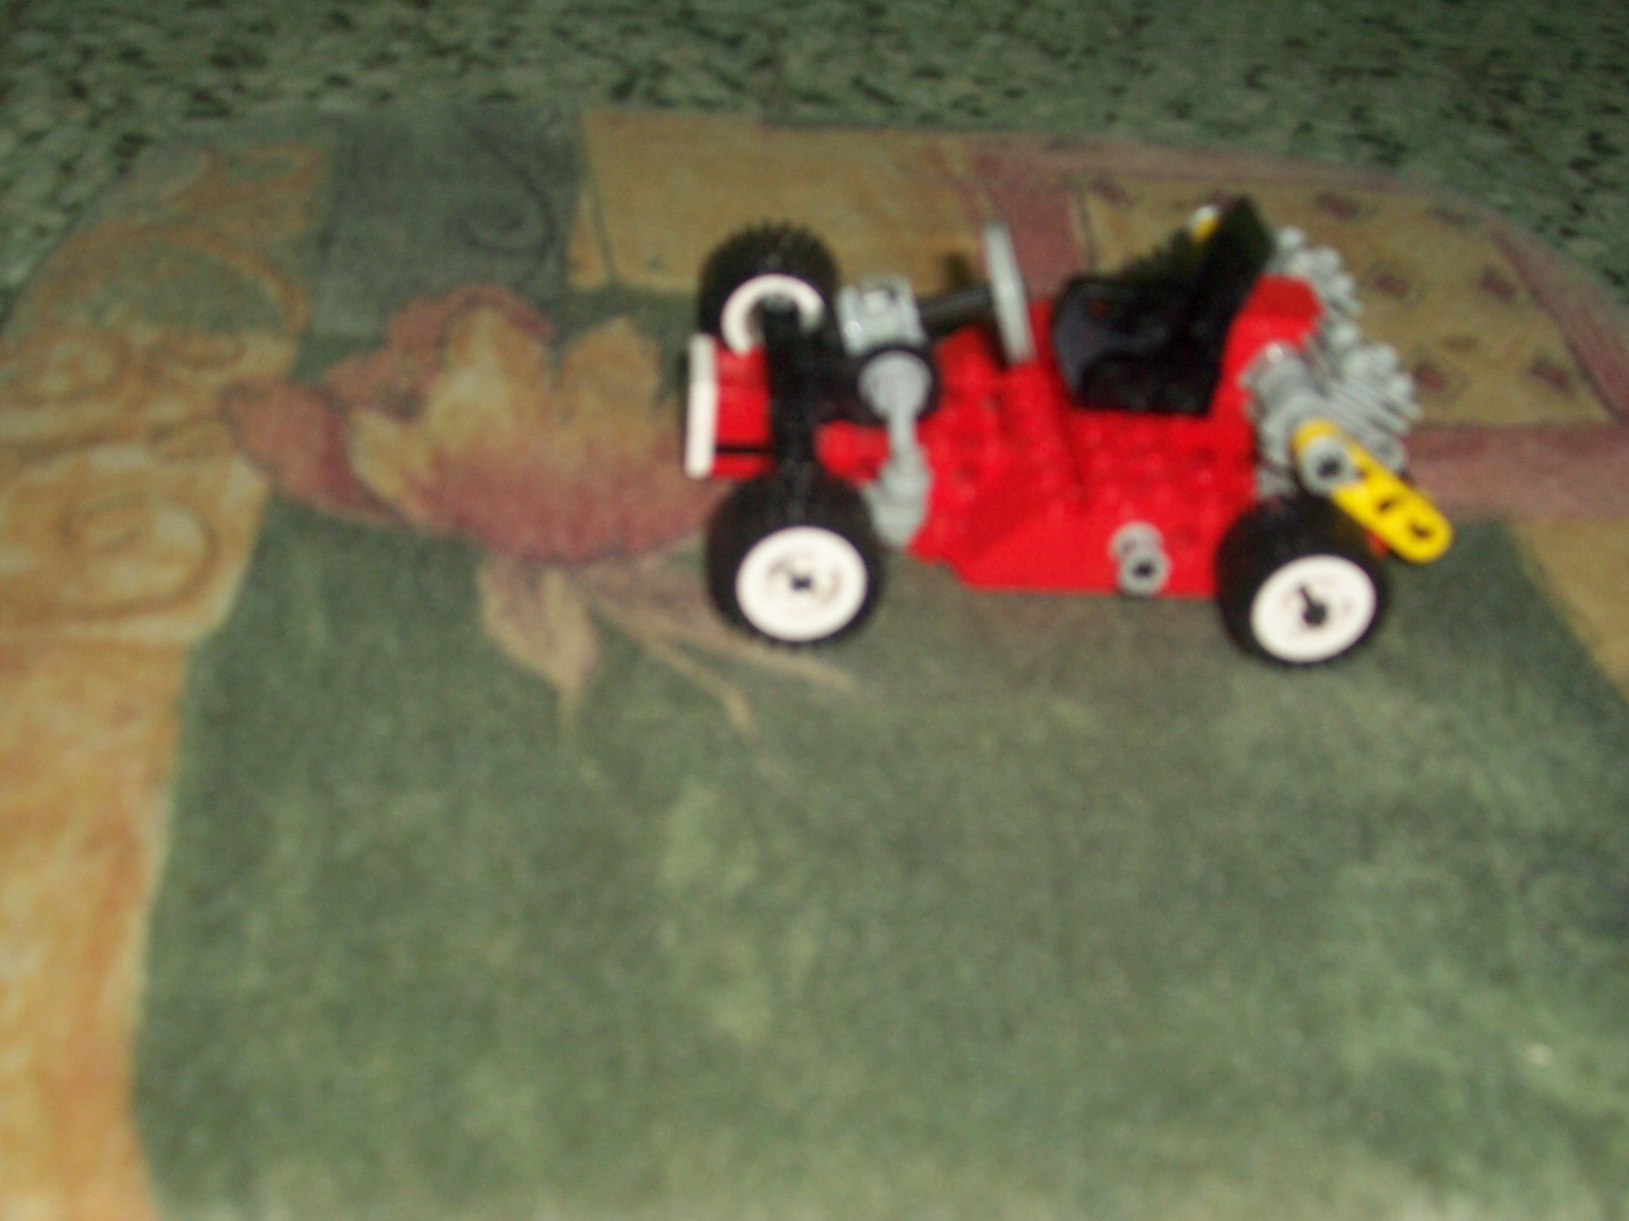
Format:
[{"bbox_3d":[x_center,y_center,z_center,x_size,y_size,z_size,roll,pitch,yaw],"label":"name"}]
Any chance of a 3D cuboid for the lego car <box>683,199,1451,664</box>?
[{"bbox_3d":[0.036,-0.038,0.299,0.109,0.050,0.088,3,37,-5],"label":"lego car"}]

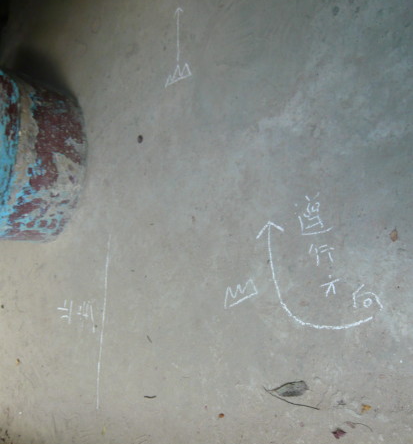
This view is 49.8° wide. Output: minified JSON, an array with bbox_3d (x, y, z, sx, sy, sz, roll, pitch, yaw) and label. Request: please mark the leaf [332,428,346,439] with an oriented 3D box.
[{"bbox_3d":[0.335,0.530,1.120,0.033,0.009,0.022,-54,53,22],"label":"leaf"}]

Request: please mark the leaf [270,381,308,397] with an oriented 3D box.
[{"bbox_3d":[0.226,0.463,1.224,0.126,0.016,0.037,-24,68,37],"label":"leaf"}]

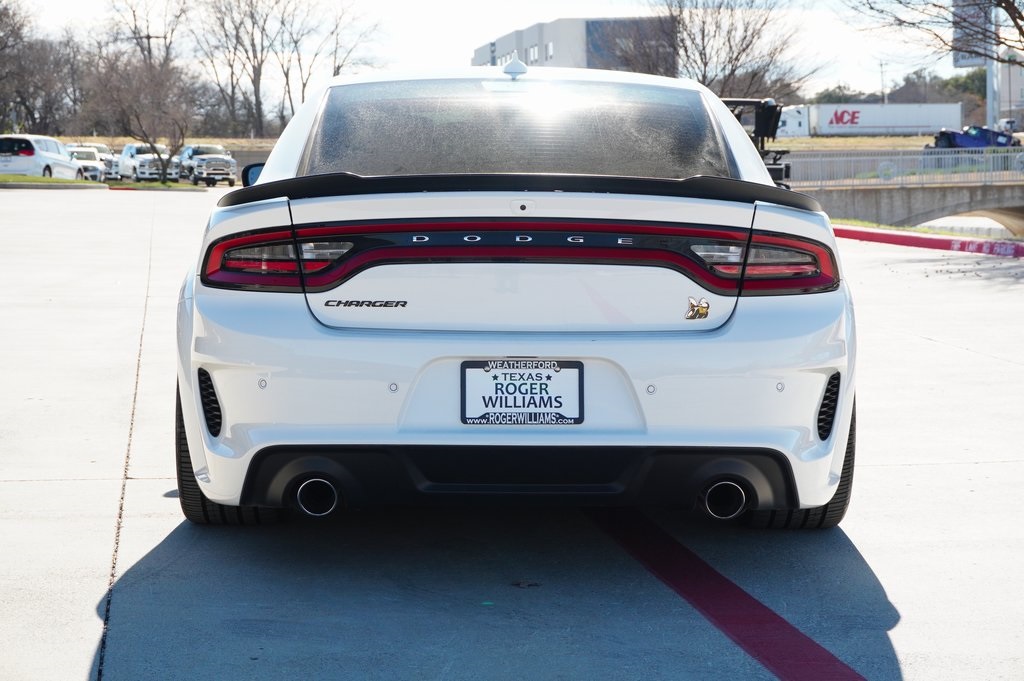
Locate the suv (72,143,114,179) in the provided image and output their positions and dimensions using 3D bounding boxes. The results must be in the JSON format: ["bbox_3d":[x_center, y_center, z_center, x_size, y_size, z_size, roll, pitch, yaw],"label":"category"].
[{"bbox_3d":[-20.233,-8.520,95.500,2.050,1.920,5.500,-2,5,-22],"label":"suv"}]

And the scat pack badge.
[{"bbox_3d":[0.480,-0.082,5.120,0.061,0.060,0.008,0,5,-3],"label":"scat pack badge"}]

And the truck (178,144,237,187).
[{"bbox_3d":[-14.683,-8.342,95.000,2.130,1.980,6.000,-2,5,-22],"label":"truck"}]

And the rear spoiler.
[{"bbox_3d":[0.021,-0.391,5.290,1.610,0.115,0.300,0,5,0],"label":"rear spoiler"}]

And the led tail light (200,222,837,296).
[{"bbox_3d":[0.021,-0.219,5.260,1.700,0.205,0.270,0,5,0],"label":"led tail light"}]

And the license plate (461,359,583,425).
[{"bbox_3d":[0.025,0.134,5.060,0.311,0.161,0.015,0,5,0],"label":"license plate"}]

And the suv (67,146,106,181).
[{"bbox_3d":[-19.086,-7.763,88.000,1.860,1.600,4.600,-2,5,-22],"label":"suv"}]

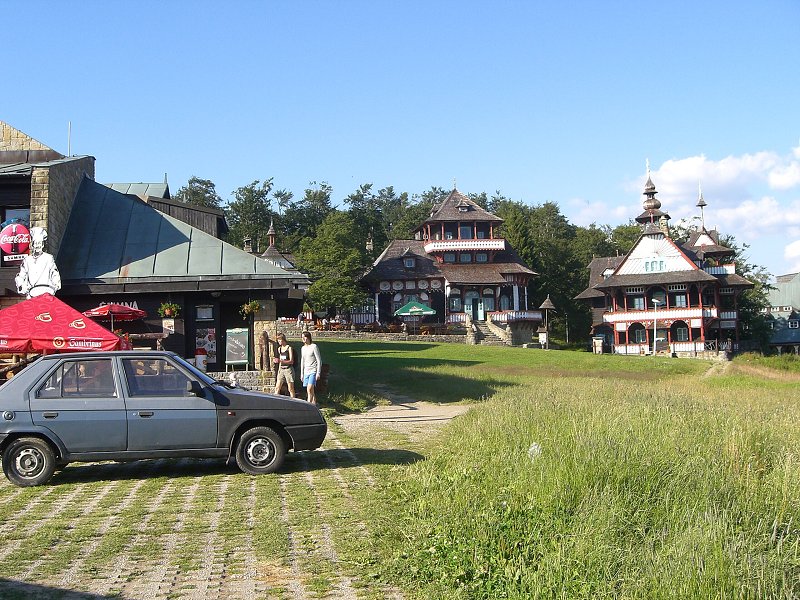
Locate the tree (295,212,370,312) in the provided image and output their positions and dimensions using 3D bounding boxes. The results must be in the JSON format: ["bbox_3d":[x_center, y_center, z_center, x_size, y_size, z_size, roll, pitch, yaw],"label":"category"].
[{"bbox_3d":[-6.121,-2.526,80.703,6.900,10.700,6.700,-2,-2,0],"label":"tree"}]

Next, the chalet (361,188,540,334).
[{"bbox_3d":[4.679,-3.475,93.239,16.200,15.900,13.500,-2,-2,-16],"label":"chalet"}]

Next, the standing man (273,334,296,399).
[{"bbox_3d":[-2.742,1.694,20.870,0.420,1.760,0.520,0,-3,-45],"label":"standing man"}]

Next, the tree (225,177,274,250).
[{"bbox_3d":[-18.132,-4.413,106.320,6.800,19.800,6.800,-2,-2,0],"label":"tree"}]

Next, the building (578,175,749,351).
[{"bbox_3d":[28.460,-3.987,93.726,15.800,18.600,13.000,-3,-2,24],"label":"building"}]

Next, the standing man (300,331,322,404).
[{"bbox_3d":[-1.977,1.622,19.670,0.500,1.800,0.360,-3,-2,33],"label":"standing man"}]

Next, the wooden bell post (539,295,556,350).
[{"bbox_3d":[13.425,2.083,80.011,1.550,5.100,1.500,-2,-2,0],"label":"wooden bell post"}]

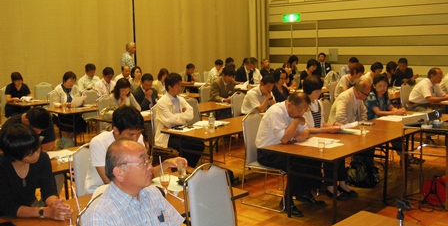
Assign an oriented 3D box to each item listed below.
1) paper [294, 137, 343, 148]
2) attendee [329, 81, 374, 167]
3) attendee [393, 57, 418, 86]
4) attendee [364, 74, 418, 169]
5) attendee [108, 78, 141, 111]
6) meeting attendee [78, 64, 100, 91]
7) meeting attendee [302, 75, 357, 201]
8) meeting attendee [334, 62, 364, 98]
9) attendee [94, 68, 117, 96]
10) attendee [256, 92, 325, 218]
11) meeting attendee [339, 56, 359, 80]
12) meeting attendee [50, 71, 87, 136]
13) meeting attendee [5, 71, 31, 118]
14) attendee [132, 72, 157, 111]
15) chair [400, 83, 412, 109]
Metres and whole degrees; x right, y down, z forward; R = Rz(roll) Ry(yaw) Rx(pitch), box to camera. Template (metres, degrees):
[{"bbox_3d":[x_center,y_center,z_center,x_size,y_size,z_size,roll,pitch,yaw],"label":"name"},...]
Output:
[{"bbox_3d":[0.977,0.297,5.093,0.439,0.012,0.419,7,11,44],"label":"paper"},{"bbox_3d":[1.521,0.219,5.837,0.820,1.200,0.520,7,11,44],"label":"attendee"},{"bbox_3d":[3.782,-0.501,10.596,0.520,1.260,0.680,-1,8,3],"label":"attendee"},{"bbox_3d":[2.153,0.103,6.601,0.750,1.220,0.500,6,11,43],"label":"attendee"},{"bbox_3d":[-1.417,0.095,7.270,0.500,1.190,0.720,-8,10,-39],"label":"attendee"},{"bbox_3d":[-2.564,-0.290,9.963,0.780,1.270,0.500,6,11,43],"label":"meeting attendee"},{"bbox_3d":[1.127,0.245,5.602,0.741,1.311,0.487,7,11,44],"label":"meeting attendee"},{"bbox_3d":[2.224,-0.185,8.600,0.760,1.240,0.500,7,11,44],"label":"meeting attendee"},{"bbox_3d":[-2.211,-0.262,9.889,0.780,1.220,0.500,6,11,43],"label":"attendee"},{"bbox_3d":[0.637,0.374,5.197,0.722,1.190,0.536,7,11,44],"label":"attendee"},{"bbox_3d":[2.980,-0.649,11.721,0.731,1.287,0.487,7,11,44],"label":"meeting attendee"},{"bbox_3d":[-2.578,-0.076,8.423,0.800,1.230,0.520,7,11,44],"label":"meeting attendee"},{"bbox_3d":[-3.796,-0.180,9.461,0.750,1.200,0.500,7,11,44],"label":"meeting attendee"},{"bbox_3d":[-1.099,0.023,7.777,0.741,1.238,0.497,7,11,44],"label":"attendee"},{"bbox_3d":[3.258,0.001,8.318,0.566,0.941,0.468,7,11,44],"label":"chair"}]

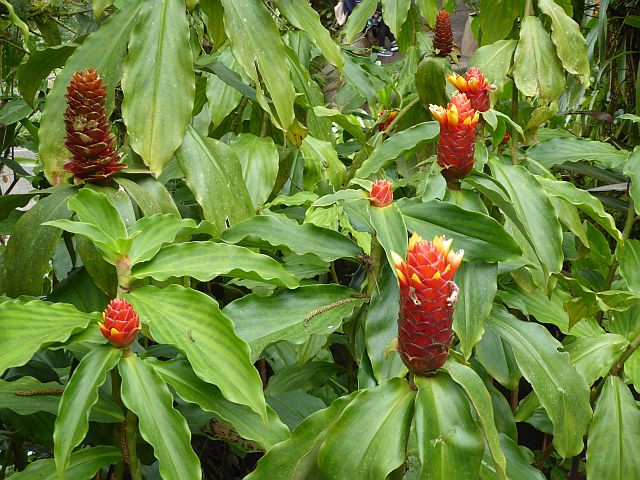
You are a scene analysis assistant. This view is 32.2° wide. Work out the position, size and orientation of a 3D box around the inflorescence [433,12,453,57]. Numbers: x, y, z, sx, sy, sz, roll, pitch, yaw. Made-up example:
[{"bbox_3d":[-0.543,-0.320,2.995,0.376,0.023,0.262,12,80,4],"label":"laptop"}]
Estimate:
[{"bbox_3d":[0.298,-0.503,2.700,0.050,0.115,0.050,0,17,0],"label":"inflorescence"}]

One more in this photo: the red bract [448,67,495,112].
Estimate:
[{"bbox_3d":[0.295,-0.292,2.150,0.085,0.083,0.068,0,15,0],"label":"red bract"}]

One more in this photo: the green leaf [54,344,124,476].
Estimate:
[{"bbox_3d":[-0.277,0.204,1.325,0.050,0.030,0.164,8,63,22],"label":"green leaf"}]

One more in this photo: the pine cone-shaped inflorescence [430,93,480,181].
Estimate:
[{"bbox_3d":[0.215,-0.162,1.750,0.073,0.138,0.073,3,17,-1],"label":"pine cone-shaped inflorescence"}]

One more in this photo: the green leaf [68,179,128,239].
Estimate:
[{"bbox_3d":[-0.257,-0.034,1.280,0.045,0.025,0.100,-31,53,-28],"label":"green leaf"}]

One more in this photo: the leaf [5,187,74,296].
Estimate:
[{"bbox_3d":[-0.406,0.009,1.600,0.070,0.178,0.050,8,-20,13],"label":"leaf"}]

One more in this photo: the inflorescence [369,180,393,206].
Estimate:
[{"bbox_3d":[0.089,-0.069,1.620,0.034,0.041,0.034,0,15,0],"label":"inflorescence"}]

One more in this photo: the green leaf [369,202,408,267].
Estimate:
[{"bbox_3d":[0.090,-0.006,1.430,0.050,0.025,0.115,-8,43,-6],"label":"green leaf"}]

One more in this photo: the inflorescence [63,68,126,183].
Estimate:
[{"bbox_3d":[-0.293,-0.150,1.450,0.075,0.148,0.075,-6,15,2],"label":"inflorescence"}]

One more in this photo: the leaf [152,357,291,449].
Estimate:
[{"bbox_3d":[-0.121,0.192,1.345,0.186,0.035,0.060,29,36,3],"label":"leaf"}]

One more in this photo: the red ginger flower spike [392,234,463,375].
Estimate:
[{"bbox_3d":[0.121,0.073,1.250,0.077,0.150,0.077,3,17,-1],"label":"red ginger flower spike"}]

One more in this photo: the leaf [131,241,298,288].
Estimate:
[{"bbox_3d":[-0.115,0.028,1.210,0.185,0.040,0.070,2,29,15],"label":"leaf"}]

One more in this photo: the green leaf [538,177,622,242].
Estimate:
[{"bbox_3d":[0.432,-0.052,1.840,0.161,0.040,0.065,41,25,30],"label":"green leaf"}]

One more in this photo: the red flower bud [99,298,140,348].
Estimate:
[{"bbox_3d":[-0.237,0.099,1.310,0.046,0.053,0.046,0,15,0],"label":"red flower bud"}]

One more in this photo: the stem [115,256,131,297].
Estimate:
[{"bbox_3d":[-0.221,0.041,1.240,0.017,0.046,0.017,0,17,0],"label":"stem"}]

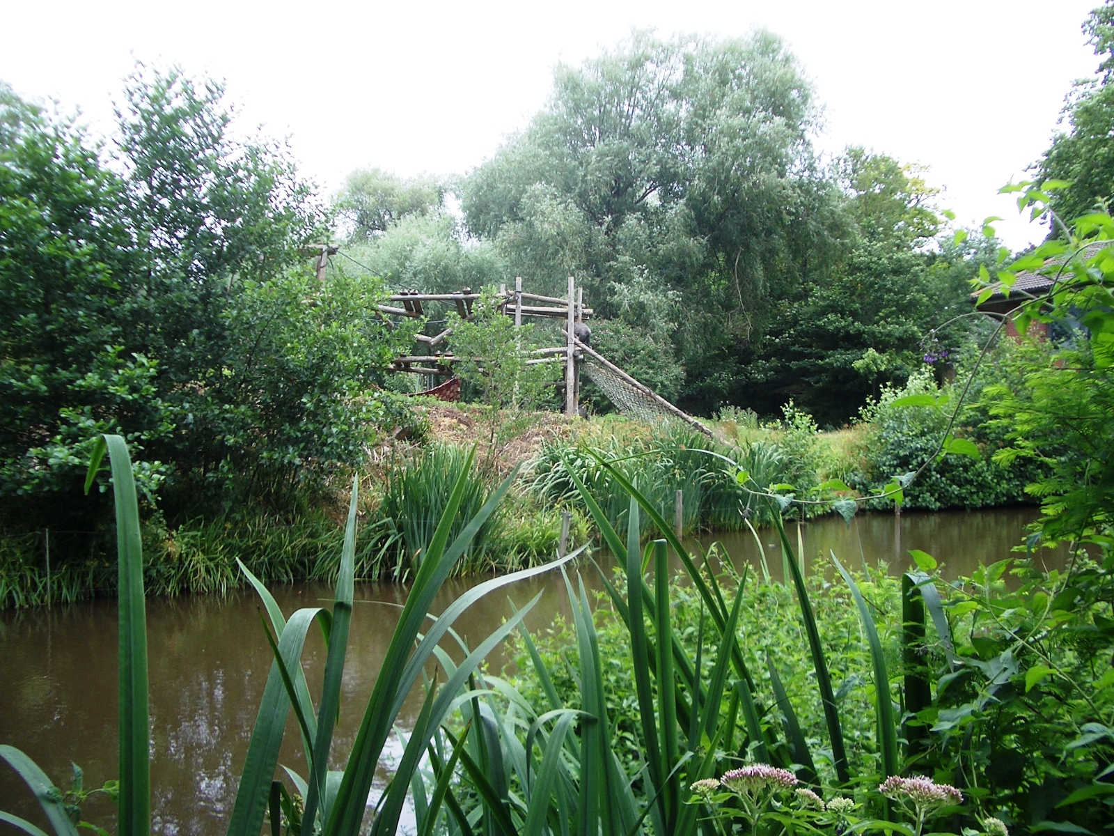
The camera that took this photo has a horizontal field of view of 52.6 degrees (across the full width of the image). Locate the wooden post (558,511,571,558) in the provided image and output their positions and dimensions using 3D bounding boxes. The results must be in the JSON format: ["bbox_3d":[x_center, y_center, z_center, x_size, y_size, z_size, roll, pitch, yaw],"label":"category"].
[{"bbox_3d":[0.085,1.277,12.200,0.080,0.560,0.080,6,1,0],"label":"wooden post"}]

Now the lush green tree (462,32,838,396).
[{"bbox_3d":[3.073,-6.561,37.000,12.300,12.400,11.000,0,1,0],"label":"lush green tree"}]

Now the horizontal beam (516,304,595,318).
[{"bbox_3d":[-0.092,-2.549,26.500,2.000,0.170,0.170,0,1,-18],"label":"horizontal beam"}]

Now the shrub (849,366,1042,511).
[{"bbox_3d":[6.797,0.342,19.700,3.350,2.500,2.700,0,1,0],"label":"shrub"}]

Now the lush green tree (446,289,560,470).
[{"bbox_3d":[-0.776,-0.595,16.200,1.650,2.600,1.500,0,1,0],"label":"lush green tree"}]

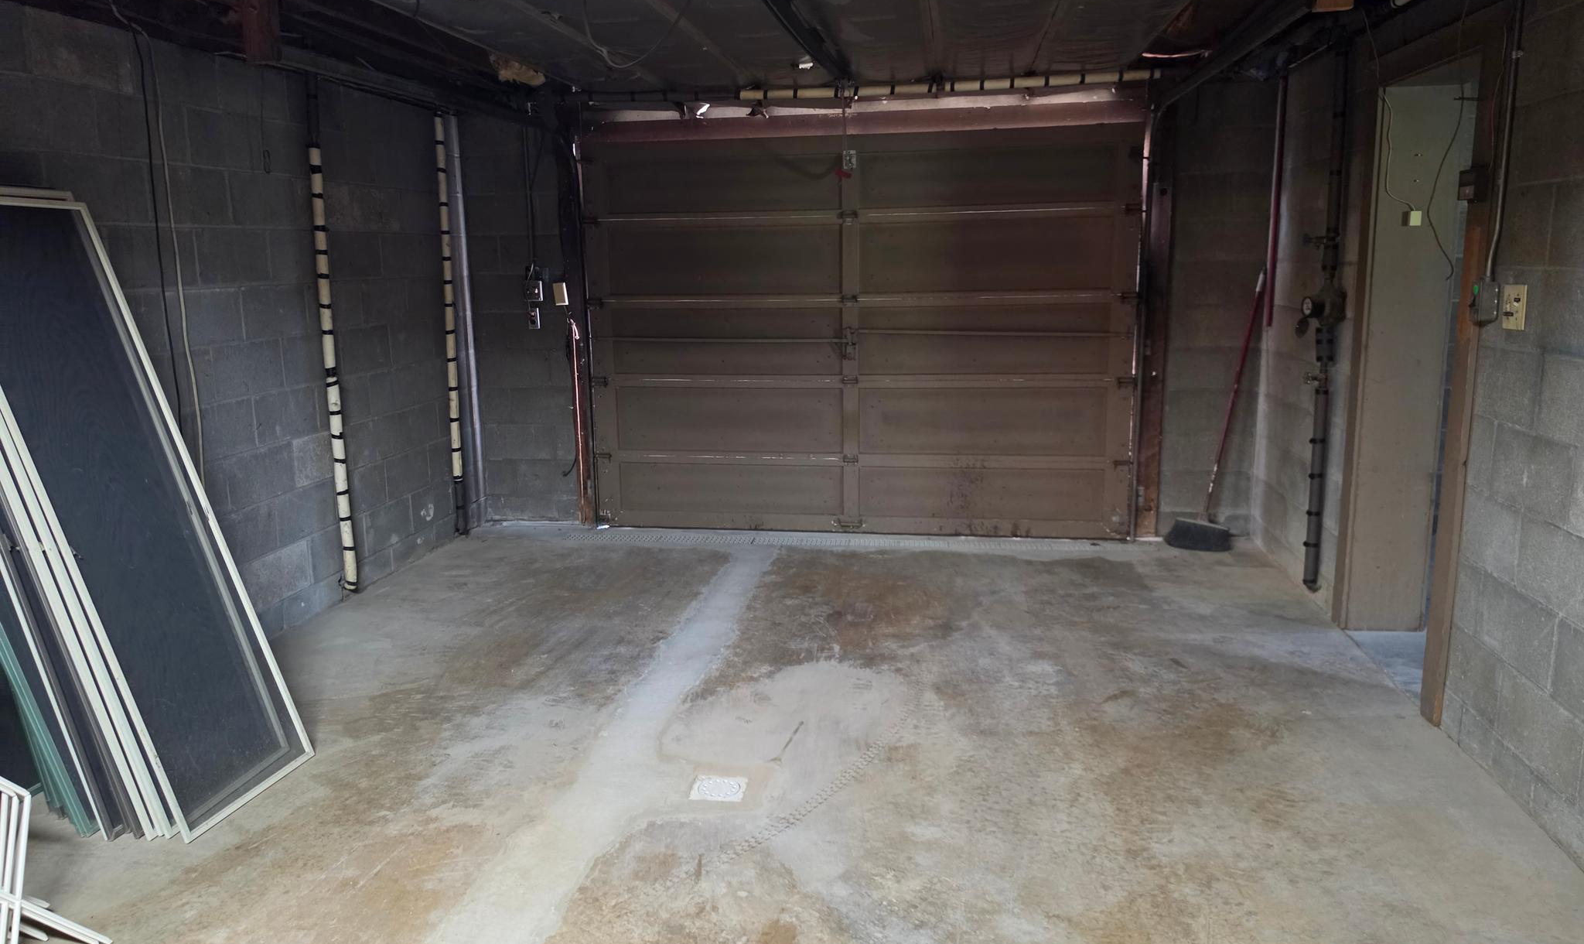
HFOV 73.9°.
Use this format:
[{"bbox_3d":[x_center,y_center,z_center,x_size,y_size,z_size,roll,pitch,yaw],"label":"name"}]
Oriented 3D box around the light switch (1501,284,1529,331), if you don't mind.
[{"bbox_3d":[1.870,-0.427,2.727,0.014,0.115,0.115,1,12,10],"label":"light switch"}]

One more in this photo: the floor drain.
[{"bbox_3d":[-0.195,0.854,2.844,0.138,0.012,0.134,0,12,6],"label":"floor drain"}]

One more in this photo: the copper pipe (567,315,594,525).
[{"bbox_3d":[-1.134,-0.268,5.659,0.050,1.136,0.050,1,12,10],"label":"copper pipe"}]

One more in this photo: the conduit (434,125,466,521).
[{"bbox_3d":[-1.737,-0.729,5.354,0.050,2.119,0.050,1,8,10],"label":"conduit"}]

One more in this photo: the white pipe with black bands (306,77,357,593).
[{"bbox_3d":[-1.908,-0.530,4.366,0.050,2.123,0.050,1,9,10],"label":"white pipe with black bands"}]

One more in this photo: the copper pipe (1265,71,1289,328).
[{"bbox_3d":[2.236,-1.242,4.856,0.042,1.147,0.042,0,11,10],"label":"copper pipe"}]

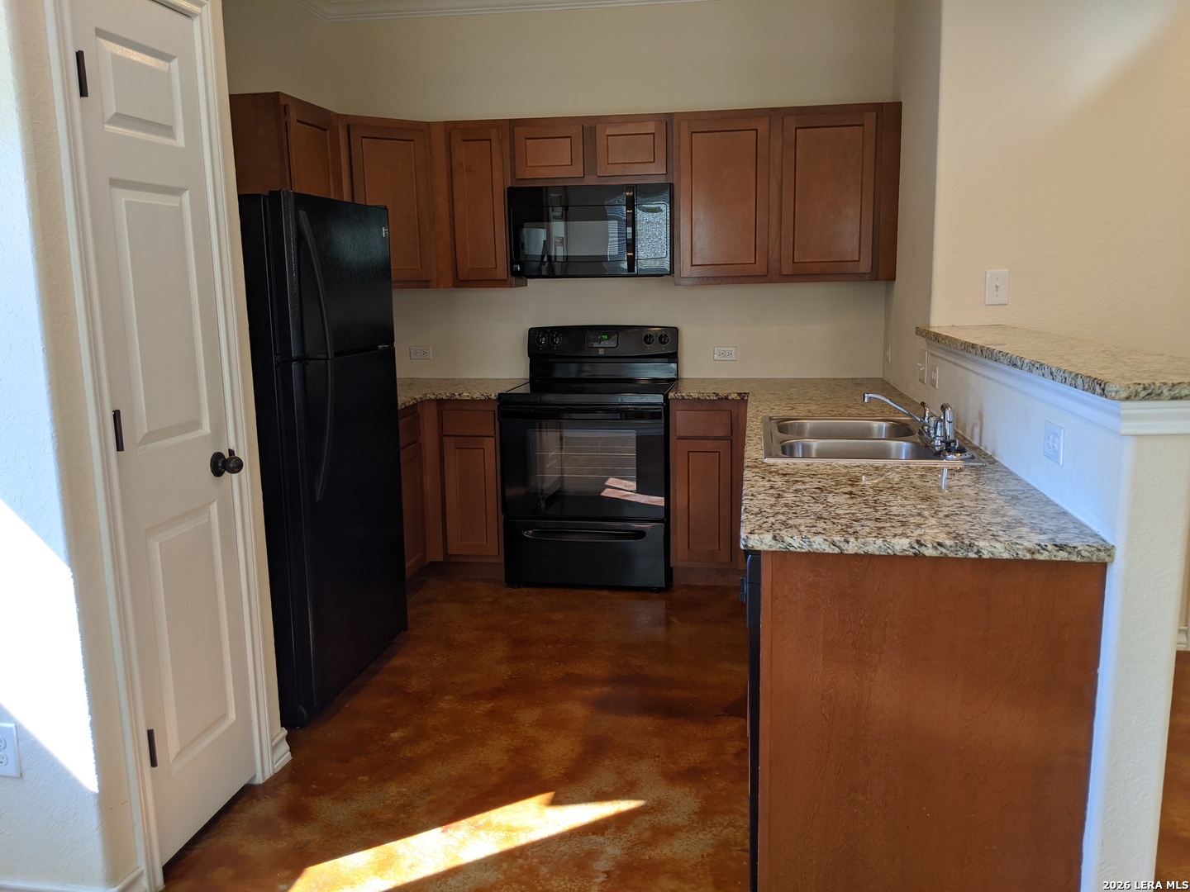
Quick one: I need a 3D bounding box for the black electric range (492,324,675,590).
[{"bbox_3d":[-0.004,0.030,4.471,0.757,1.187,0.705,1,10,10],"label":"black electric range"}]

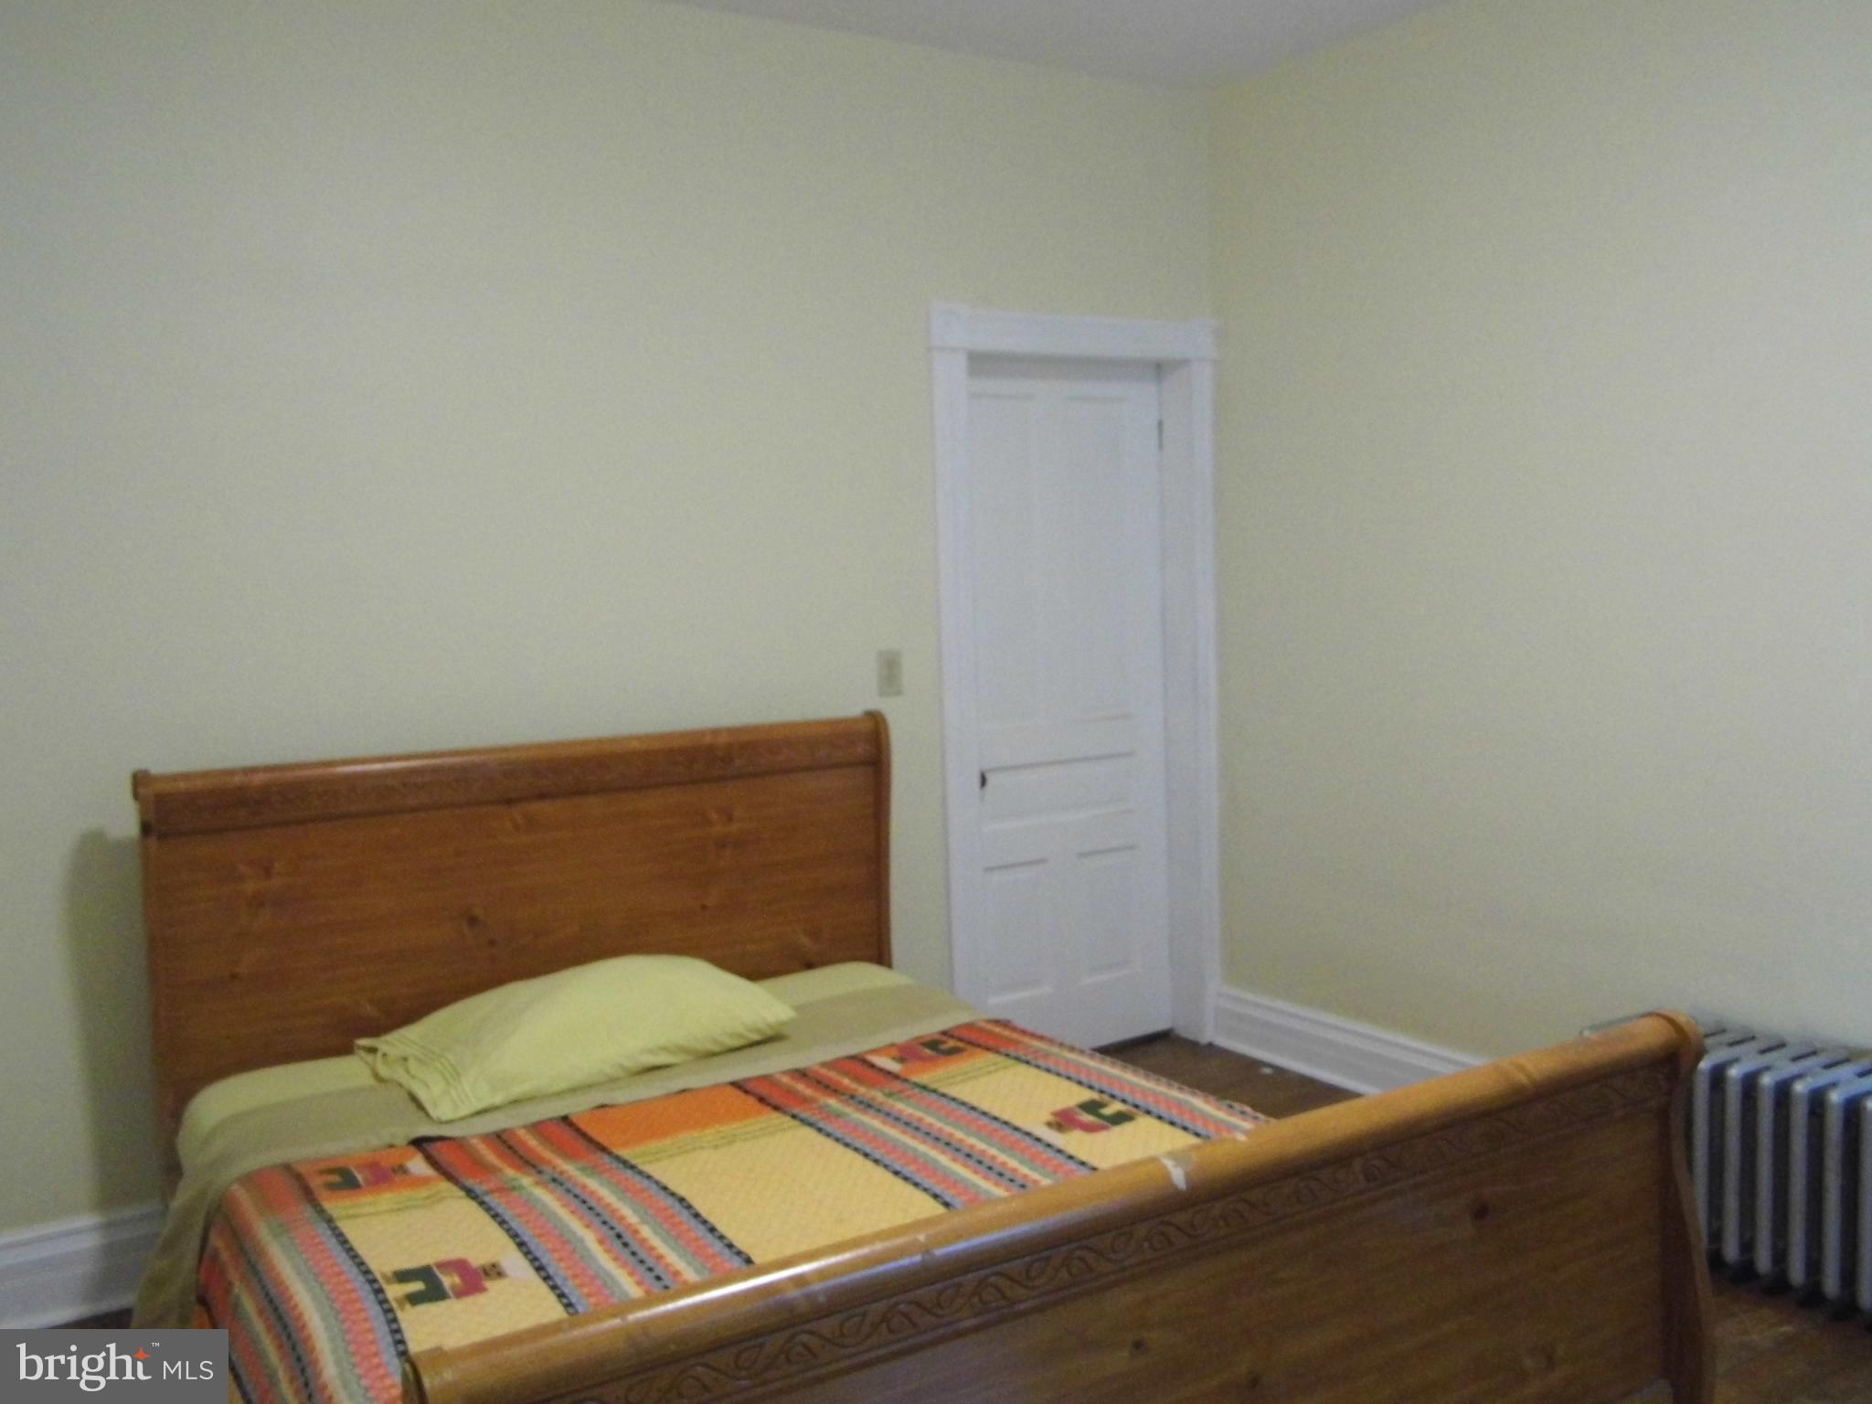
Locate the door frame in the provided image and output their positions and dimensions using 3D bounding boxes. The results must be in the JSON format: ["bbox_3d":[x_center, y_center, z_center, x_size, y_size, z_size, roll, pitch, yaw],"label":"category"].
[{"bbox_3d":[0.402,-0.005,4.464,0.988,2.137,0.140,-5,6,-32],"label":"door frame"}]

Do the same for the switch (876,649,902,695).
[{"bbox_3d":[-0.115,-0.074,4.065,0.072,0.118,0.014,-5,6,-32],"label":"switch"}]

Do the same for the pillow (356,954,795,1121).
[{"bbox_3d":[-0.698,0.609,3.141,0.760,0.165,0.470,-6,7,-36],"label":"pillow"}]

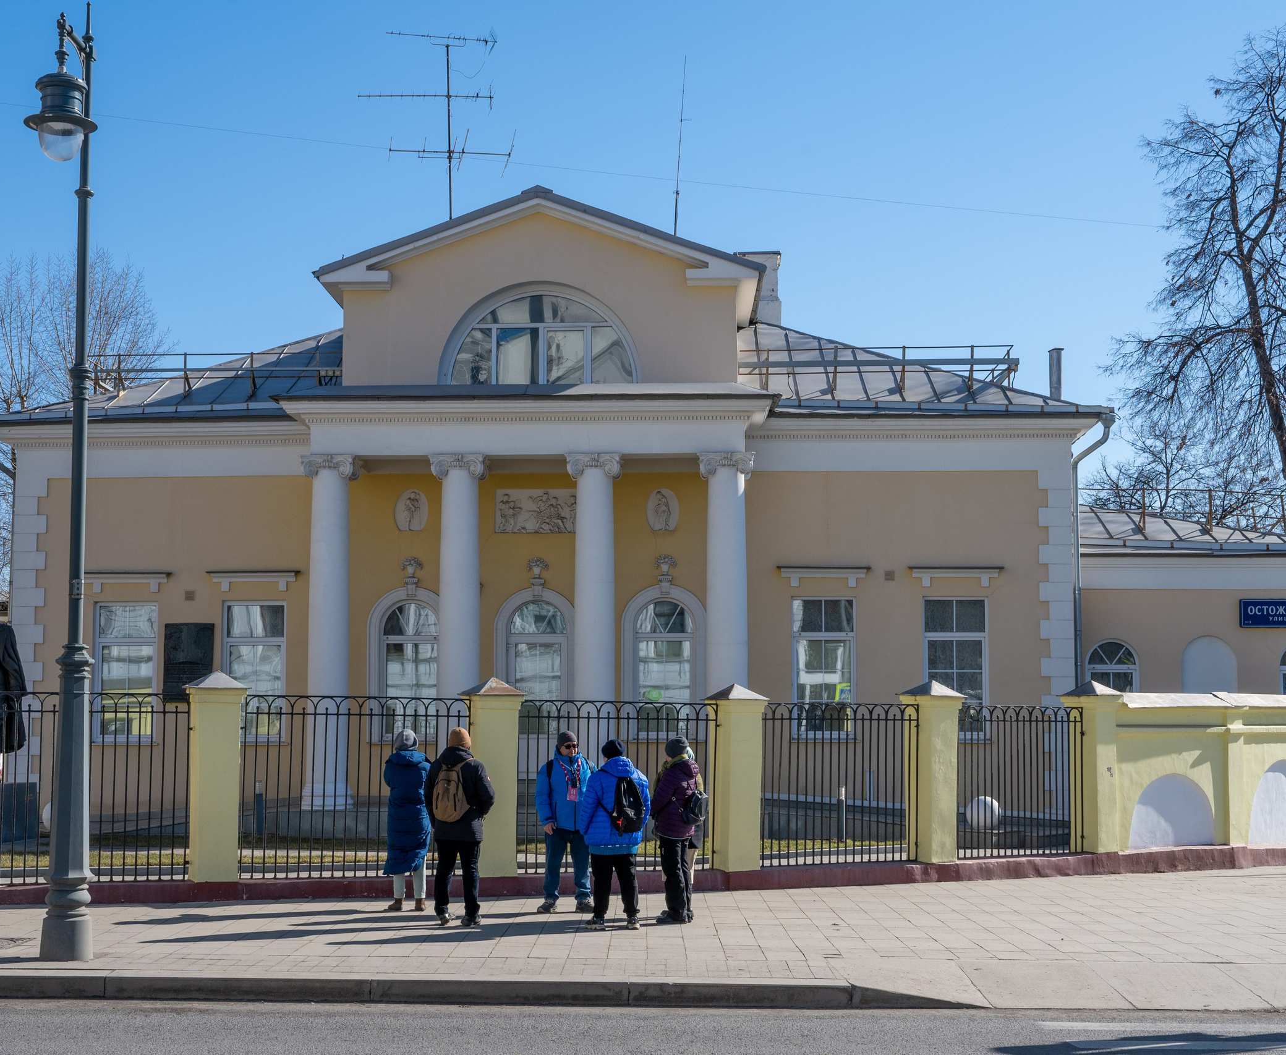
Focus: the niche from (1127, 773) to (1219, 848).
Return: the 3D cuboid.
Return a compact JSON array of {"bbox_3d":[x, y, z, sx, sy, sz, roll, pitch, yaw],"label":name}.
[{"bbox_3d":[6.736,3.596,19.561,1.520,0.947,0.150,3,-6,-30],"label":"niche"}]

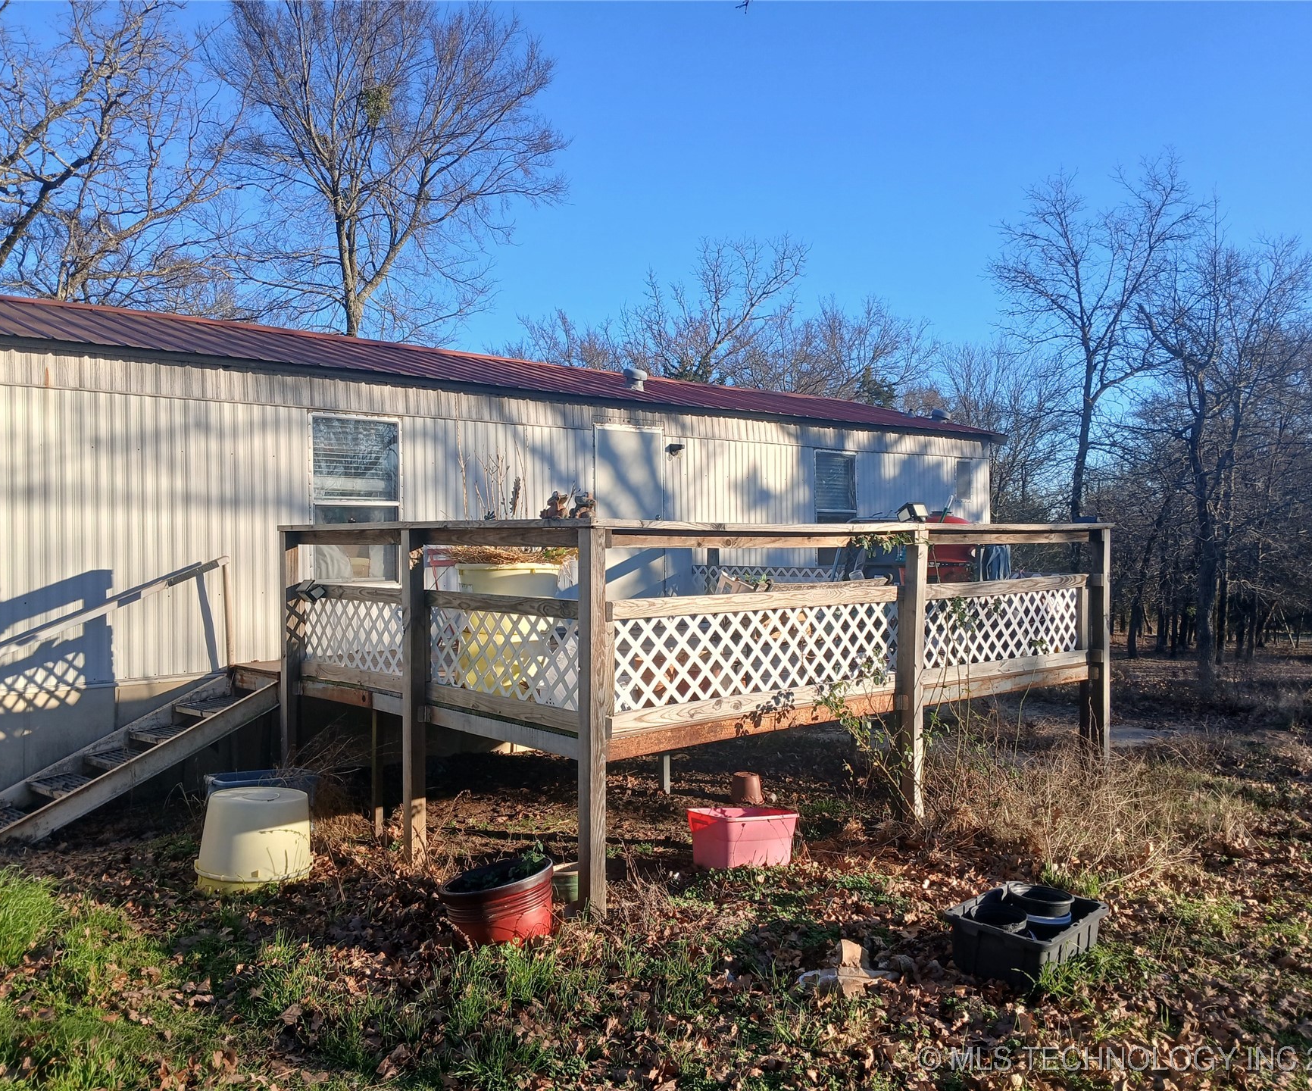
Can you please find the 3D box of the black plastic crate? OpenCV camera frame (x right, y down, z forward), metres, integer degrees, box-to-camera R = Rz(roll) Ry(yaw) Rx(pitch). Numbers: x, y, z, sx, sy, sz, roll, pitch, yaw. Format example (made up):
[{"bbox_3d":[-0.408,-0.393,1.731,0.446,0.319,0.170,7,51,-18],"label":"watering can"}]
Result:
[{"bbox_3d":[1.390,1.462,4.110,0.540,0.200,0.420,0,1,-45],"label":"black plastic crate"}]

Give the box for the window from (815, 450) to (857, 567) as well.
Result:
[{"bbox_3d":[2.060,-0.410,12.350,0.730,1.310,0.070,0,1,-39],"label":"window"}]

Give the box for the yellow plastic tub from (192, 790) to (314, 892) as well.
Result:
[{"bbox_3d":[-2.163,1.570,5.880,0.620,0.450,0.620,-3,1,0],"label":"yellow plastic tub"}]

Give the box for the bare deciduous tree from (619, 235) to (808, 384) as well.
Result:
[{"bbox_3d":[1.250,-2.563,23.984,4.400,8.600,4.400,0,0,0],"label":"bare deciduous tree"}]

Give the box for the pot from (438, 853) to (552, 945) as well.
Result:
[{"bbox_3d":[-0.668,1.550,4.720,0.500,0.330,0.500,-13,2,0],"label":"pot"}]

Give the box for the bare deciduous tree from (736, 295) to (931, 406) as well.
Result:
[{"bbox_3d":[4.450,-2.184,26.986,4.800,7.900,4.800,0,0,0],"label":"bare deciduous tree"}]

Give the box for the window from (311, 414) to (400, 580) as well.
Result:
[{"bbox_3d":[-2.437,-0.392,8.860,0.760,1.360,0.070,0,1,-39],"label":"window"}]

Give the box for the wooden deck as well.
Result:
[{"bbox_3d":[-0.006,0.756,7.954,4.500,1.780,4.430,0,1,-39],"label":"wooden deck"}]

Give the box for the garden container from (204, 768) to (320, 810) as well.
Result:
[{"bbox_3d":[-2.350,1.585,6.561,0.670,0.420,0.470,0,0,-6],"label":"garden container"}]

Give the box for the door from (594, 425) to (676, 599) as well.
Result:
[{"bbox_3d":[-0.257,-0.157,10.529,0.880,1.950,0.070,0,1,-39],"label":"door"}]

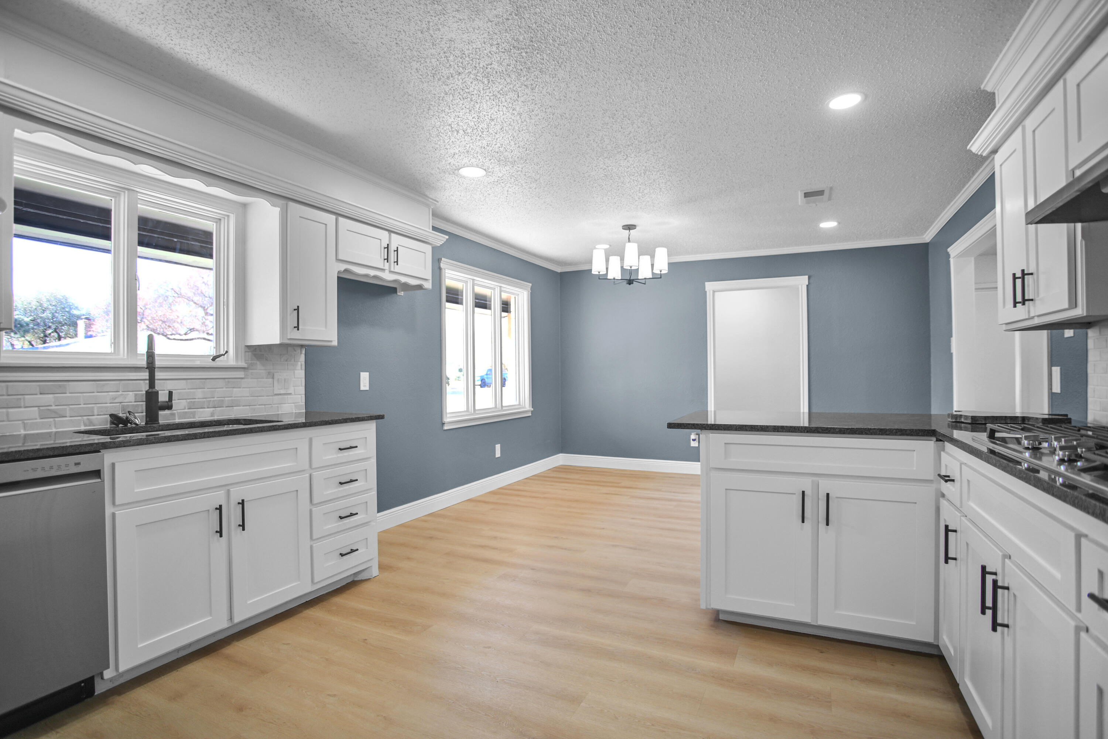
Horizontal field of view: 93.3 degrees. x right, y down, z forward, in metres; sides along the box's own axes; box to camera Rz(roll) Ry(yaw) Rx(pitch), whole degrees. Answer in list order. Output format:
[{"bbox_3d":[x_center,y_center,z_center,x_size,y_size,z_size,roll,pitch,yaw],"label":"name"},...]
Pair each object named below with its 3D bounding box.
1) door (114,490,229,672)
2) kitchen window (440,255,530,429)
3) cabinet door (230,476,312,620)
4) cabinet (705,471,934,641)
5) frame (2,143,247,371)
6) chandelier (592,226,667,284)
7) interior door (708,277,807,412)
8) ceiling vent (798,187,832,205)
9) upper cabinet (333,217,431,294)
[{"bbox_3d":[-1.454,0.787,2.007,0.032,0.569,0.380,-1,0,27],"label":"door"},{"bbox_3d":[-0.595,-0.212,5.086,0.110,1.445,1.555,-1,0,27],"label":"kitchen window"},{"bbox_3d":[-1.272,0.789,2.368,0.032,0.567,0.382,-1,0,27],"label":"cabinet door"},{"bbox_3d":[1.171,0.763,2.420,0.860,0.613,0.520,-1,0,21],"label":"cabinet"},{"bbox_3d":[-1.970,-0.456,2.400,0.100,0.920,1.090,-1,0,27],"label":"frame"},{"bbox_3d":[0.680,-1.024,4.704,0.690,0.516,0.670,-1,0,8],"label":"chandelier"},{"bbox_3d":[2.146,0.099,5.555,1.004,2.100,0.110,-1,0,21],"label":"interior door"},{"bbox_3d":[1.960,-1.290,3.929,0.220,0.025,0.360,-1,0,27],"label":"ceiling vent"},{"bbox_3d":[-1.217,-0.727,3.471,0.345,0.330,0.840,-1,0,27],"label":"upper cabinet"}]

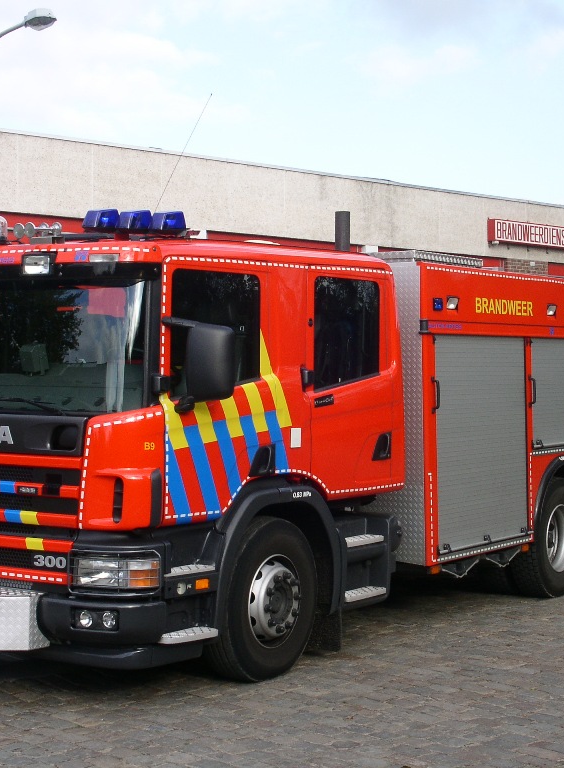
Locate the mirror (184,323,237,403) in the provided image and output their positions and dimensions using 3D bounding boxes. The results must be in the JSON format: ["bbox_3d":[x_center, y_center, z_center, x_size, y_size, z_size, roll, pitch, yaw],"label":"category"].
[{"bbox_3d":[-0.417,-0.117,8.436,0.256,0.458,0.158,-1,0,35],"label":"mirror"}]

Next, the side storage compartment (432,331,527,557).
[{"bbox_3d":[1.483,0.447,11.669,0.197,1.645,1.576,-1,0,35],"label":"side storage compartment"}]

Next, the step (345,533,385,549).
[{"bbox_3d":[0.521,1.074,10.271,0.133,0.049,0.502,-1,0,35],"label":"step"}]

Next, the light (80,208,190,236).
[{"bbox_3d":[-0.904,-0.992,9.017,0.610,0.145,0.230,0,1,-14],"label":"light"}]

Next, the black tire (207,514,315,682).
[{"bbox_3d":[-0.154,1.379,9.448,0.295,1.034,1.034,-1,0,35],"label":"black tire"}]

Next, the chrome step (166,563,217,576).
[{"bbox_3d":[-0.598,1.116,8.864,0.140,0.035,0.460,1,1,35],"label":"chrome step"}]

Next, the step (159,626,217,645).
[{"bbox_3d":[-0.589,1.507,8.861,0.160,0.045,0.480,1,1,35],"label":"step"}]

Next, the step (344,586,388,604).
[{"bbox_3d":[0.532,1.485,10.463,0.150,0.045,0.550,1,1,35],"label":"step"}]

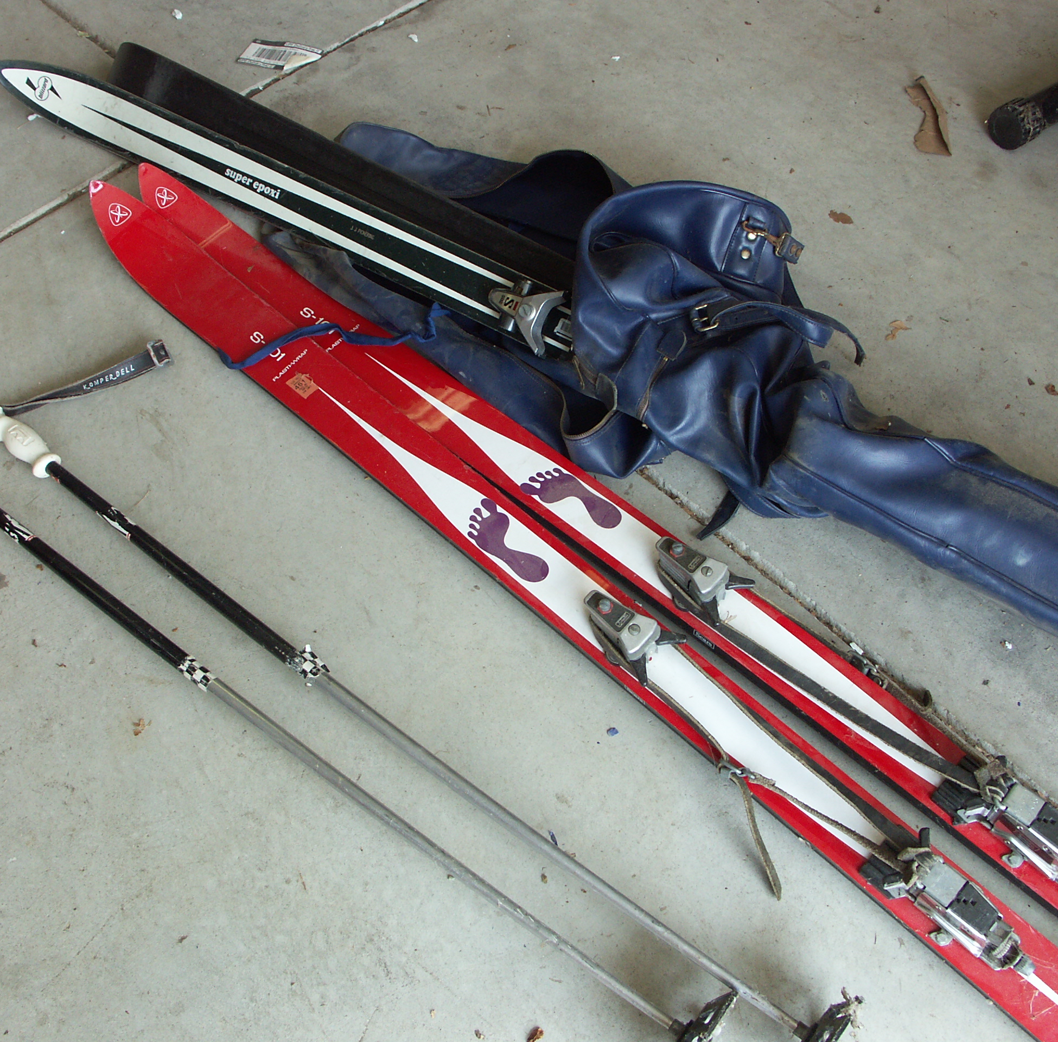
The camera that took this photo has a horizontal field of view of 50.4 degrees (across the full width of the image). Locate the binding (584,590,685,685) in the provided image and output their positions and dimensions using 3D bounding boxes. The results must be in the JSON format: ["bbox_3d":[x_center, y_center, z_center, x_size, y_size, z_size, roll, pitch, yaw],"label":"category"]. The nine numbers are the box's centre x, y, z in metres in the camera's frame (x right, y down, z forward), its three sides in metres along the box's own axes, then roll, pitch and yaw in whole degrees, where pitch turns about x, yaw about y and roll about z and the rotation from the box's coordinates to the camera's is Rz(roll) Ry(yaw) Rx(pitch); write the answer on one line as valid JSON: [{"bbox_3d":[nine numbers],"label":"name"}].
[{"bbox_3d":[0.093,0.103,1.057,0.095,0.043,0.062,39,66,22],"label":"binding"}]

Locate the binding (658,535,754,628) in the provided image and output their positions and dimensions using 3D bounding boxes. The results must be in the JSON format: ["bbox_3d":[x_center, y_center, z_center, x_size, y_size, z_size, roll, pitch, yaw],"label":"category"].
[{"bbox_3d":[0.162,0.055,1.087,0.094,0.043,0.061,37,65,22],"label":"binding"}]

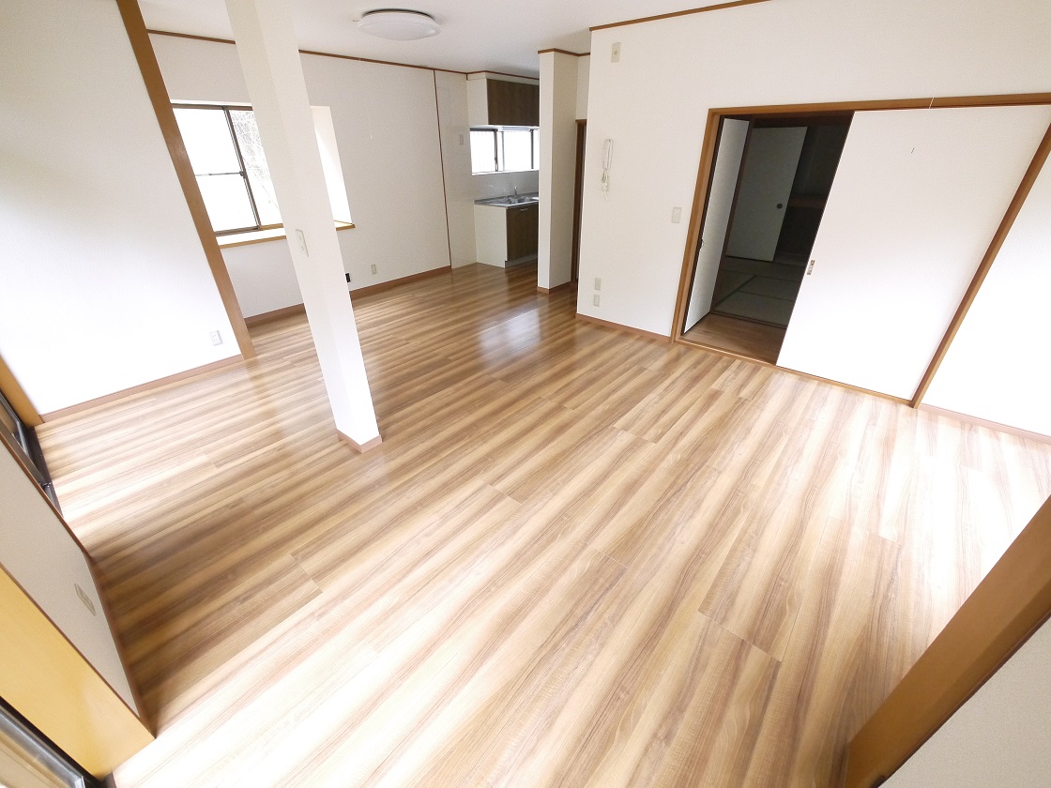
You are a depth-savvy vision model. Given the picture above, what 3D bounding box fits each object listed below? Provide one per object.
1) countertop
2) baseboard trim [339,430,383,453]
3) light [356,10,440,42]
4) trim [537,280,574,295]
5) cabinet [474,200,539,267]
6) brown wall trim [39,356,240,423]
[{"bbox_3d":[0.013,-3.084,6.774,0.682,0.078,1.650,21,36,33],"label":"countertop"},{"bbox_3d":[-1.020,0.259,2.609,0.271,0.061,0.144,21,36,33],"label":"baseboard trim"},{"bbox_3d":[-0.940,-2.733,3.183,0.606,0.101,0.606,0,29,0],"label":"light"},{"bbox_3d":[0.375,-1.396,5.512,0.189,0.062,0.485,21,36,33],"label":"trim"},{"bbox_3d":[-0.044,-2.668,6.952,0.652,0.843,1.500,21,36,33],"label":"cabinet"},{"bbox_3d":[-2.799,-0.075,3.220,0.018,0.060,1.241,21,36,33],"label":"brown wall trim"}]

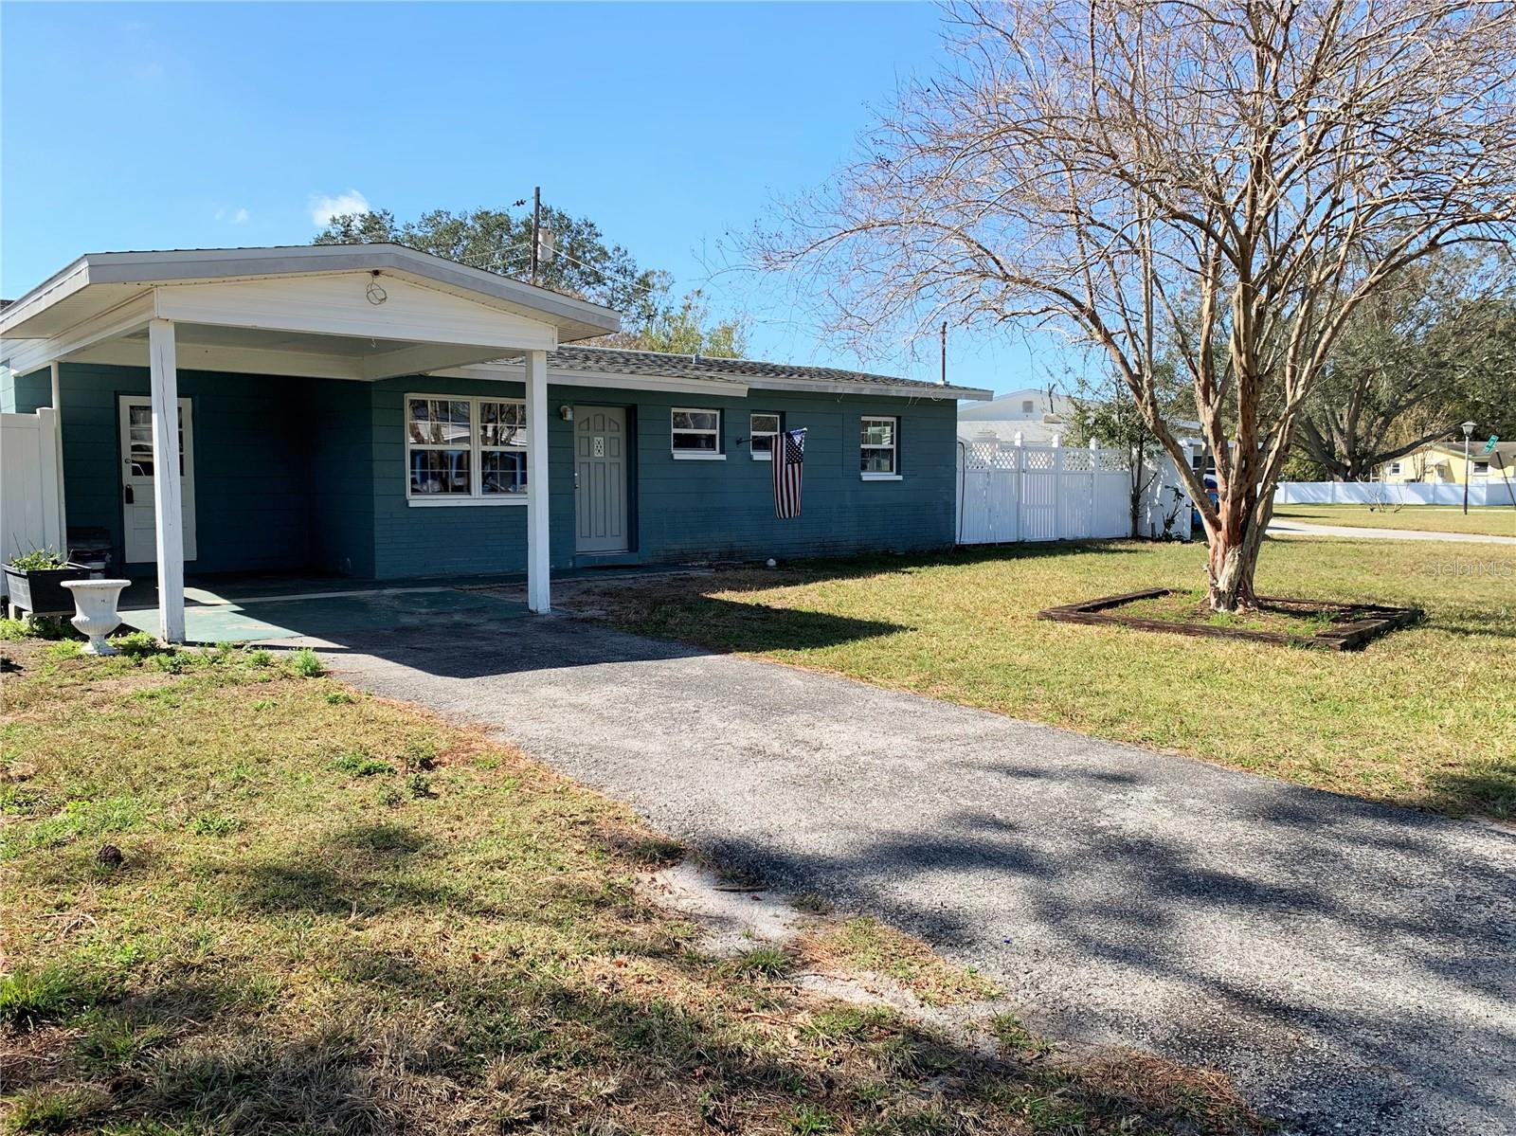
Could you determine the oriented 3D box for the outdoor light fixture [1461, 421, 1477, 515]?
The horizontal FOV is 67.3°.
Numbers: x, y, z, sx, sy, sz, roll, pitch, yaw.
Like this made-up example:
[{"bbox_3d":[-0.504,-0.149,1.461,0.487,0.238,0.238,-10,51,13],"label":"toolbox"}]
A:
[{"bbox_3d":[26.700,-3.780,42.800,0.500,3.480,0.500,0,5,0],"label":"outdoor light fixture"}]

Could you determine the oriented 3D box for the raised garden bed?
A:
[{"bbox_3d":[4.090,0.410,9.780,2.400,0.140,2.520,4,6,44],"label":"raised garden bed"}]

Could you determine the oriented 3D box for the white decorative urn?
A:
[{"bbox_3d":[-4.710,0.342,8.100,0.430,0.510,0.430,0,5,0],"label":"white decorative urn"}]

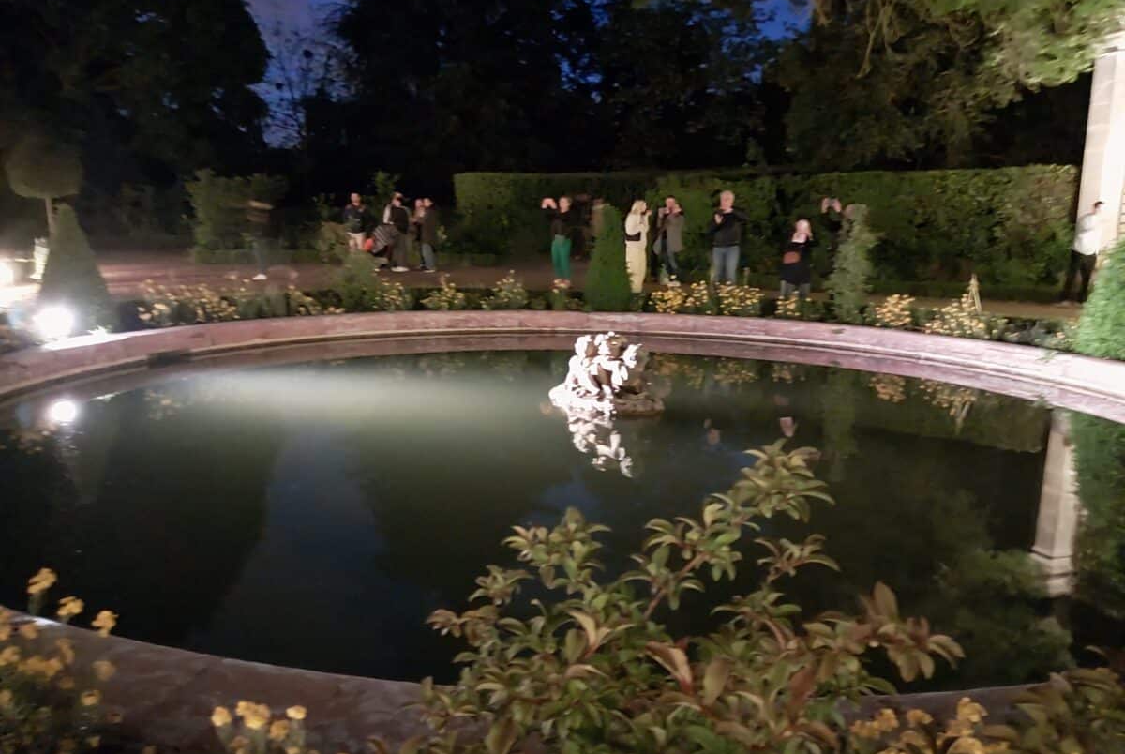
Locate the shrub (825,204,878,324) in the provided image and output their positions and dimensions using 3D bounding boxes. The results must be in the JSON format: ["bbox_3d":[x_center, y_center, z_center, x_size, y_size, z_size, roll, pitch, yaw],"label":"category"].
[{"bbox_3d":[3.864,-1.494,11.229,0.670,1.599,0.670,5,12,18],"label":"shrub"}]

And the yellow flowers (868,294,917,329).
[{"bbox_3d":[4.275,-0.853,10.983,0.660,0.452,0.580,5,12,21],"label":"yellow flowers"}]

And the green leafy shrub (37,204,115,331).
[{"bbox_3d":[-5.370,-1.169,9.328,0.860,1.433,0.860,-6,13,-29],"label":"green leafy shrub"}]

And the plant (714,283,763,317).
[{"bbox_3d":[2.547,-1.132,12.171,0.680,0.450,0.600,3,10,12],"label":"plant"}]

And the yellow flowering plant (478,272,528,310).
[{"bbox_3d":[-0.851,-1.233,12.268,0.740,0.540,0.620,0,11,-4],"label":"yellow flowering plant"}]

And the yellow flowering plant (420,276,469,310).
[{"bbox_3d":[-1.703,-1.228,12.258,0.660,0.450,0.600,0,10,-8],"label":"yellow flowering plant"}]

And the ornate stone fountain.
[{"bbox_3d":[0.351,-0.067,6.991,0.900,0.585,0.850,2,10,3],"label":"ornate stone fountain"}]

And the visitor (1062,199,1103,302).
[{"bbox_3d":[9.004,-2.156,14.616,0.560,1.740,0.470,5,11,21],"label":"visitor"}]

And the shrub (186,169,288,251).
[{"bbox_3d":[-8.511,-4.142,21.802,2.400,2.280,1.700,-3,12,-21],"label":"shrub"}]

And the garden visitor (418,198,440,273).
[{"bbox_3d":[-3.008,-3.164,18.918,0.440,1.656,0.470,-8,15,-39],"label":"garden visitor"}]

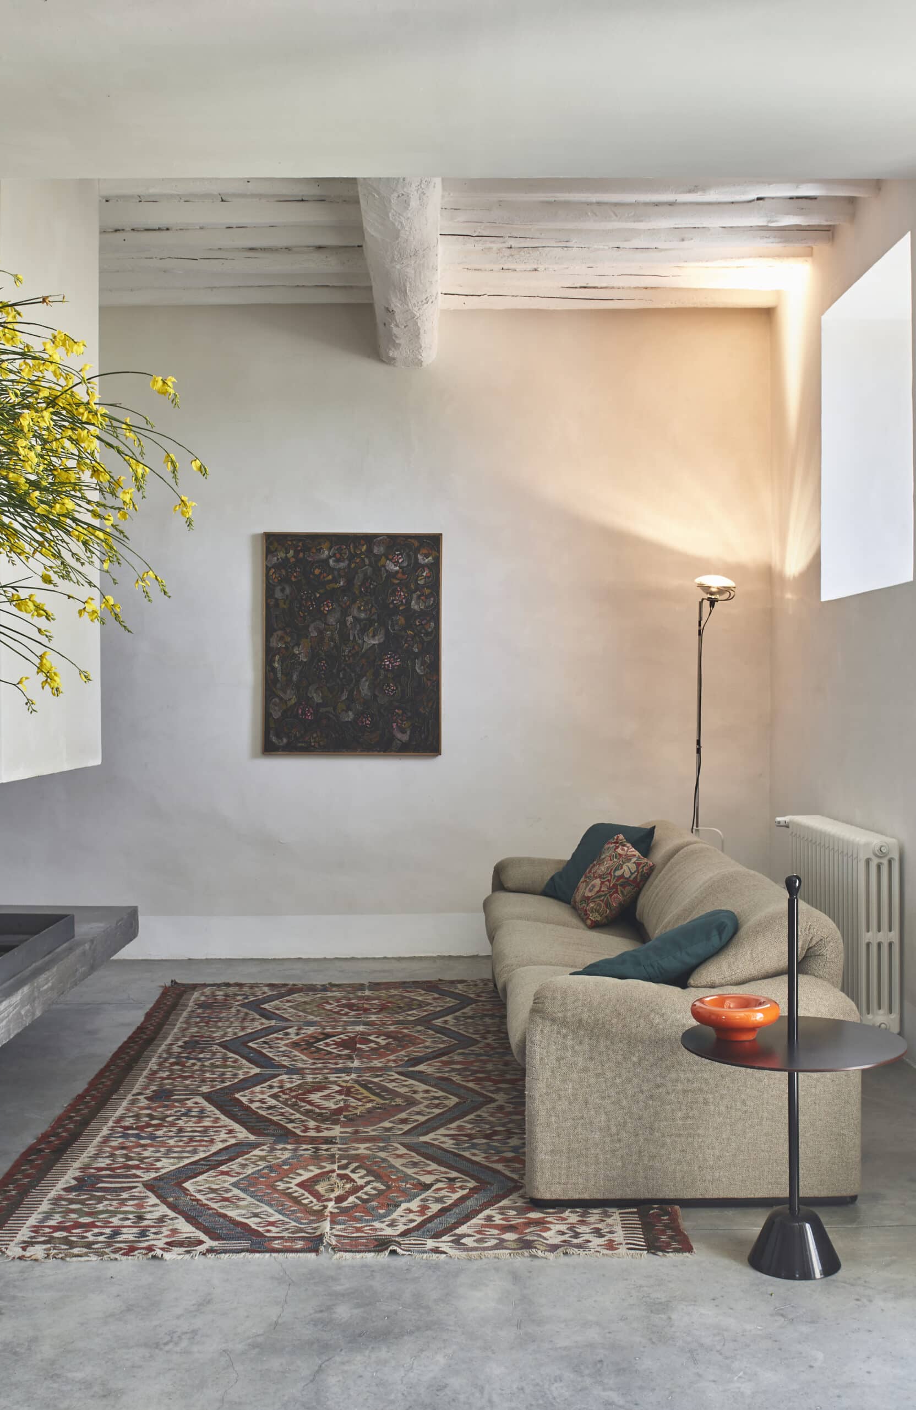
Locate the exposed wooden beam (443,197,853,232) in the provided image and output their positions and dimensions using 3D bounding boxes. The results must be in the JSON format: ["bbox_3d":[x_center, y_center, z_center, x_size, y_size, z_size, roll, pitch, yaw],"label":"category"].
[{"bbox_3d":[0.720,-1.928,5.498,1.620,0.120,0.120,0,0,-1],"label":"exposed wooden beam"}]

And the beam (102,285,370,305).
[{"bbox_3d":[-1.080,-1.922,6.643,1.440,0.090,0.085,0,0,-1],"label":"beam"}]

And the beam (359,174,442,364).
[{"bbox_3d":[-0.211,-1.740,5.314,0.280,0.280,2.800,0,0,-1],"label":"beam"}]

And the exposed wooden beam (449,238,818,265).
[{"bbox_3d":[0.725,-1.920,6.062,1.590,0.090,0.085,0,0,-1],"label":"exposed wooden beam"}]

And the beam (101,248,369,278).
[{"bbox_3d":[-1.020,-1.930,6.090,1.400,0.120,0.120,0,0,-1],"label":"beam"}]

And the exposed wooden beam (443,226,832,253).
[{"bbox_3d":[0.730,-1.919,5.803,1.590,0.090,0.085,0,0,-1],"label":"exposed wooden beam"}]

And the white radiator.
[{"bbox_3d":[1.436,0.786,5.275,0.128,0.664,0.970,0,0,-1],"label":"white radiator"}]

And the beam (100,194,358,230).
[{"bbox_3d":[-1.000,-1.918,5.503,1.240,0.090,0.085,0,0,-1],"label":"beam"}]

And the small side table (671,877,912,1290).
[{"bbox_3d":[0.740,0.797,3.110,0.500,0.852,0.500,0,0,-1],"label":"small side table"}]

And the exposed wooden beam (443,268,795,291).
[{"bbox_3d":[0.705,-1.935,6.397,1.620,0.120,0.120,0,0,-1],"label":"exposed wooden beam"}]

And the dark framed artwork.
[{"bbox_3d":[-0.500,-0.289,6.671,0.850,1.060,0.040,0,0,-1],"label":"dark framed artwork"}]

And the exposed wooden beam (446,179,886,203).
[{"bbox_3d":[0.740,-1.916,5.213,1.590,0.090,0.085,0,0,-1],"label":"exposed wooden beam"}]

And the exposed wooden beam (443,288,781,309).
[{"bbox_3d":[0.701,-1.937,6.687,1.620,0.120,0.120,0,0,-1],"label":"exposed wooden beam"}]

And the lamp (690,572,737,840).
[{"bbox_3d":[1.138,0.310,6.321,0.220,1.800,0.220,0,0,-1],"label":"lamp"}]

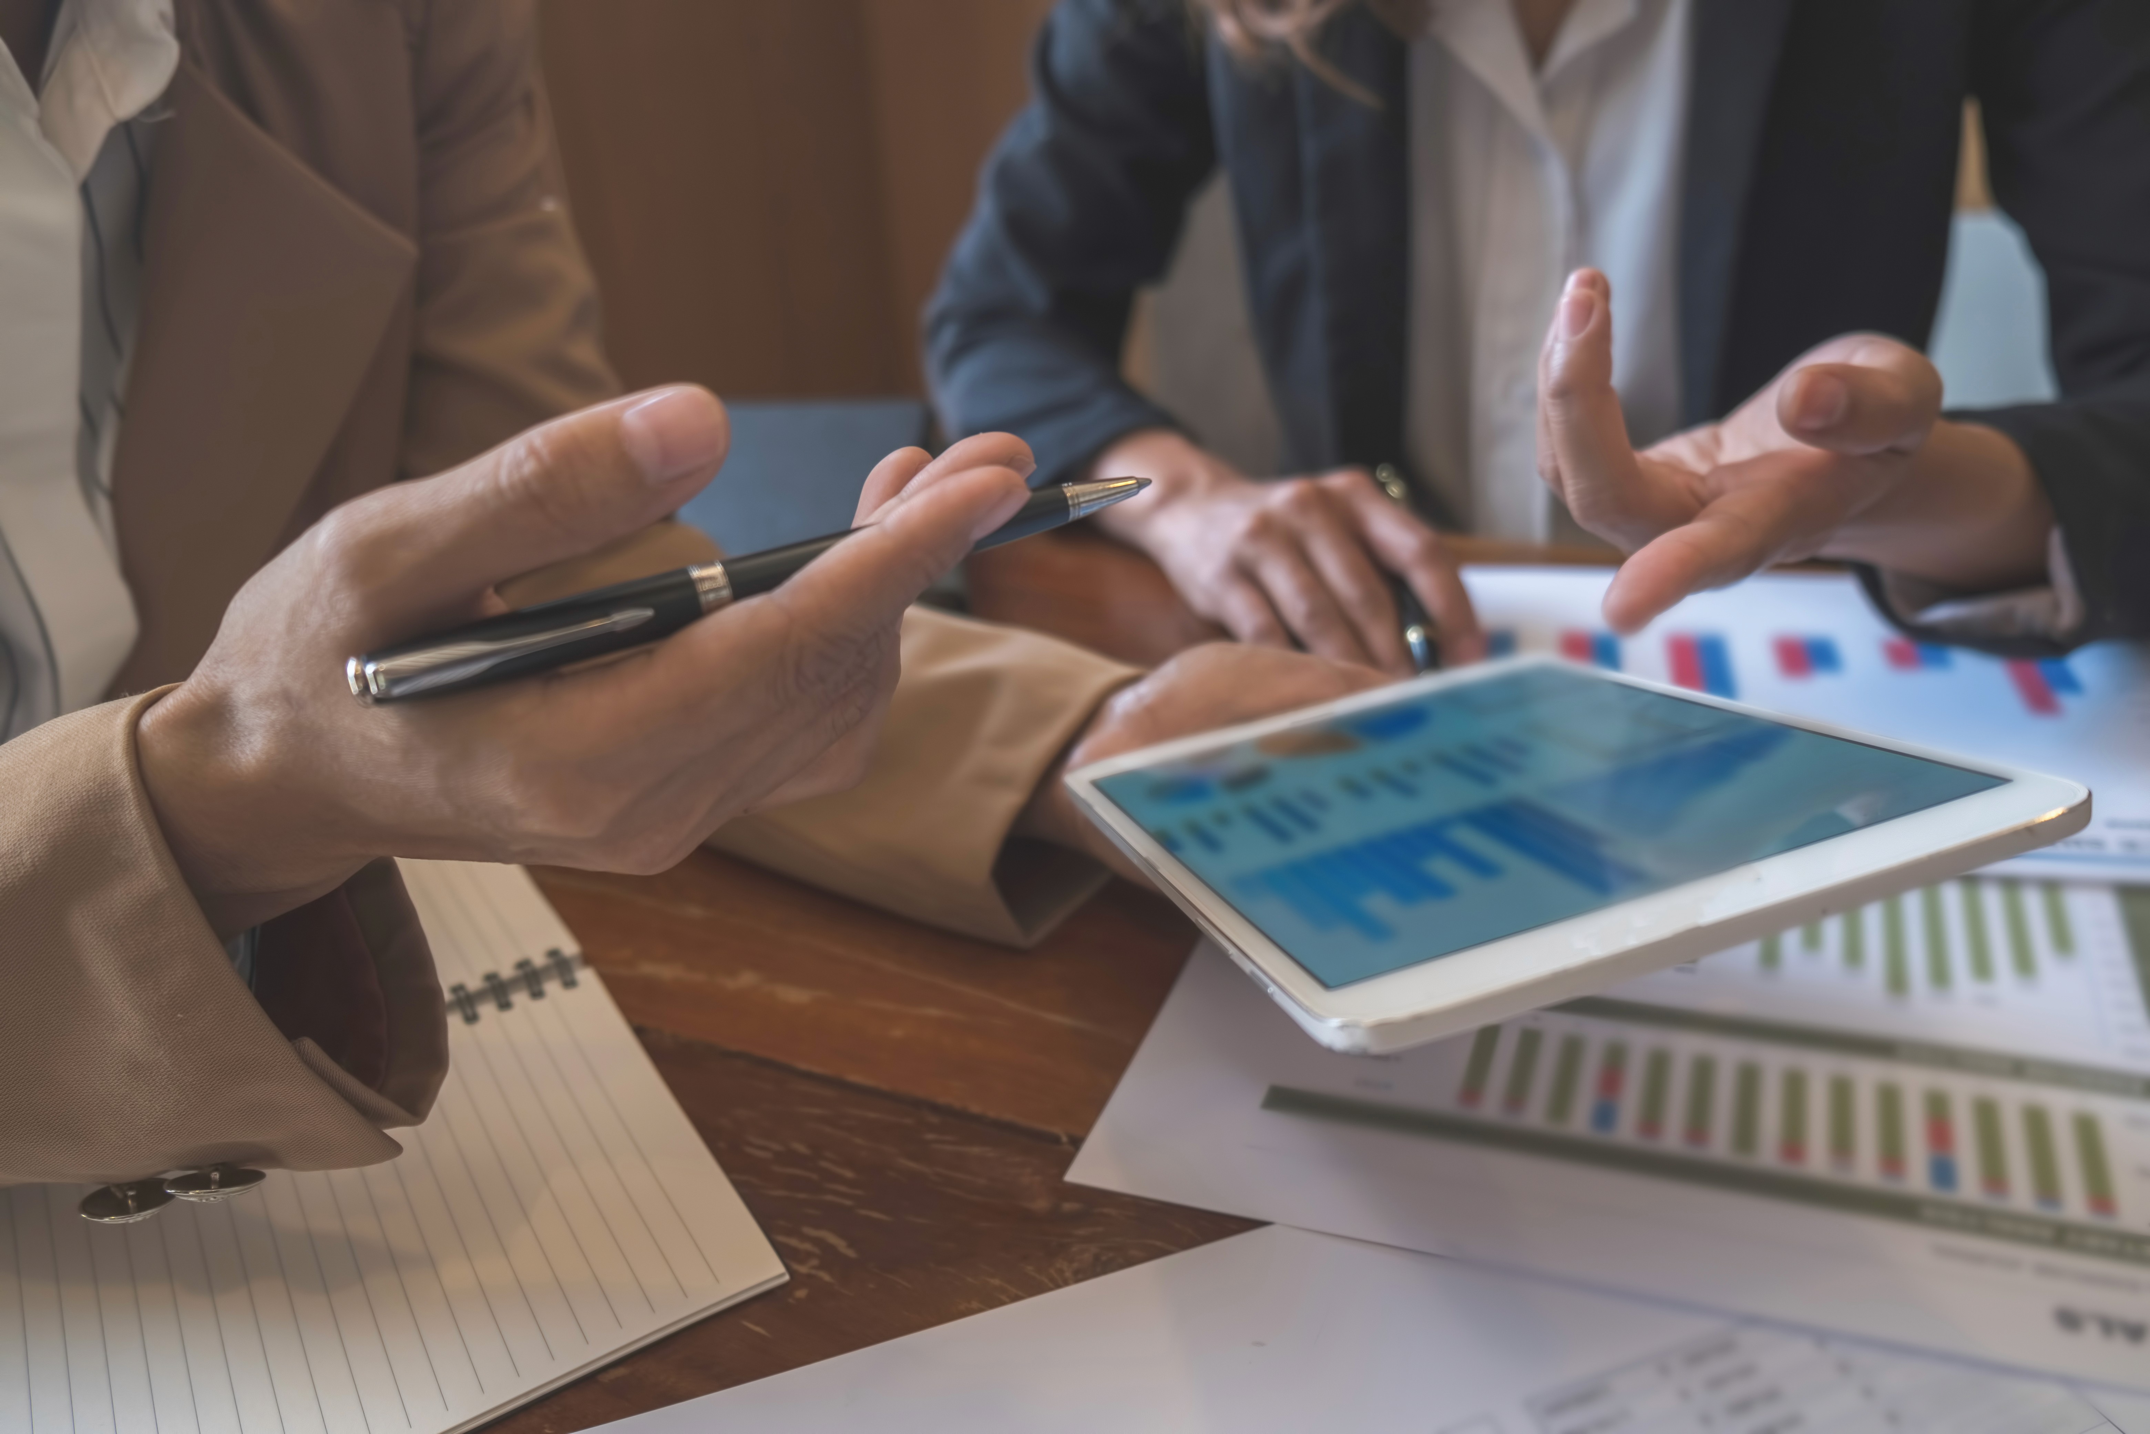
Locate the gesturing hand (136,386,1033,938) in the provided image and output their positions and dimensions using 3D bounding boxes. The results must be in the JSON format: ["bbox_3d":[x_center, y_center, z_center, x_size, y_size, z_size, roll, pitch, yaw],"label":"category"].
[{"bbox_3d":[-0.087,-0.011,0.302,0.162,0.090,0.085,-13,30,-7],"label":"gesturing hand"}]

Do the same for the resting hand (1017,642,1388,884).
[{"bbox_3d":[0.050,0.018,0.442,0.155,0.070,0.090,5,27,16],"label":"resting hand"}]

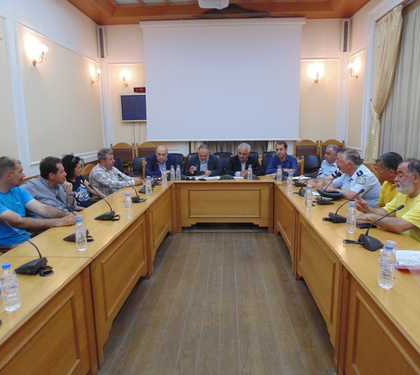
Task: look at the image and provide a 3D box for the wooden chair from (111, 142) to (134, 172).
[{"bbox_3d":[-1.905,-0.373,6.775,0.540,1.120,0.580,0,11,3],"label":"wooden chair"}]

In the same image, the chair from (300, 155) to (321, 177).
[{"bbox_3d":[2.058,-0.154,6.617,0.500,1.000,0.560,0,10,3],"label":"chair"}]

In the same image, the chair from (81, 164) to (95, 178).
[{"bbox_3d":[-1.343,0.237,4.346,0.560,1.100,0.530,0,10,3],"label":"chair"}]

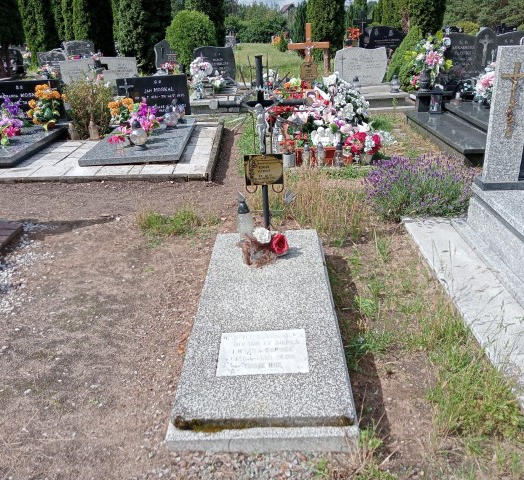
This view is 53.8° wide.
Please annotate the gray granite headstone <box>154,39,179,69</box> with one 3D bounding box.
[{"bbox_3d":[-2.348,-4.479,12.469,0.600,0.740,0.140,-4,23,-3],"label":"gray granite headstone"}]

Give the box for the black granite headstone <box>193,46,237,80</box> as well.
[{"bbox_3d":[-0.862,-3.239,9.549,0.781,0.623,0.093,-3,24,0],"label":"black granite headstone"}]

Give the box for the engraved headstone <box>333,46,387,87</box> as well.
[{"bbox_3d":[1.647,-2.901,8.597,0.884,0.604,0.093,-3,24,0],"label":"engraved headstone"}]

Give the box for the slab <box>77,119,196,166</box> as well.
[{"bbox_3d":[-1.434,-1.246,6.452,1.034,0.085,2.026,-2,24,0],"label":"slab"}]

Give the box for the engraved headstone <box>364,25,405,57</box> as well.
[{"bbox_3d":[2.976,-4.698,12.366,1.120,0.760,0.160,-2,23,2],"label":"engraved headstone"}]

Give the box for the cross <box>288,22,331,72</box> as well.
[{"bbox_3d":[0.676,-2.319,7.291,0.580,1.370,0.080,-2,23,2],"label":"cross"}]

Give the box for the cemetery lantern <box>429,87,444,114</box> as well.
[{"bbox_3d":[2.145,-1.734,6.377,0.135,0.307,0.135,-3,24,0],"label":"cemetery lantern"}]

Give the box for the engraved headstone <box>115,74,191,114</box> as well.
[{"bbox_3d":[-1.577,-2.103,7.551,0.990,0.560,0.080,-5,23,-6],"label":"engraved headstone"}]

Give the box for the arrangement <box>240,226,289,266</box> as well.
[{"bbox_3d":[0.010,0.033,3.132,0.290,0.160,0.220,-3,23,0],"label":"arrangement"}]

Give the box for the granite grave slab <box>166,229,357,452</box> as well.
[{"bbox_3d":[0.013,0.347,2.657,0.679,0.116,1.795,-2,24,2],"label":"granite grave slab"}]

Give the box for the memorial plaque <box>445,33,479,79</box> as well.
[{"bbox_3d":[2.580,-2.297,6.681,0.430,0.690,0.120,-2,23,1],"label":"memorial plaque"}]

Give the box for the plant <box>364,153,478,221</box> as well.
[{"bbox_3d":[1.213,-0.486,4.059,0.837,0.400,0.688,-3,24,0],"label":"plant"}]

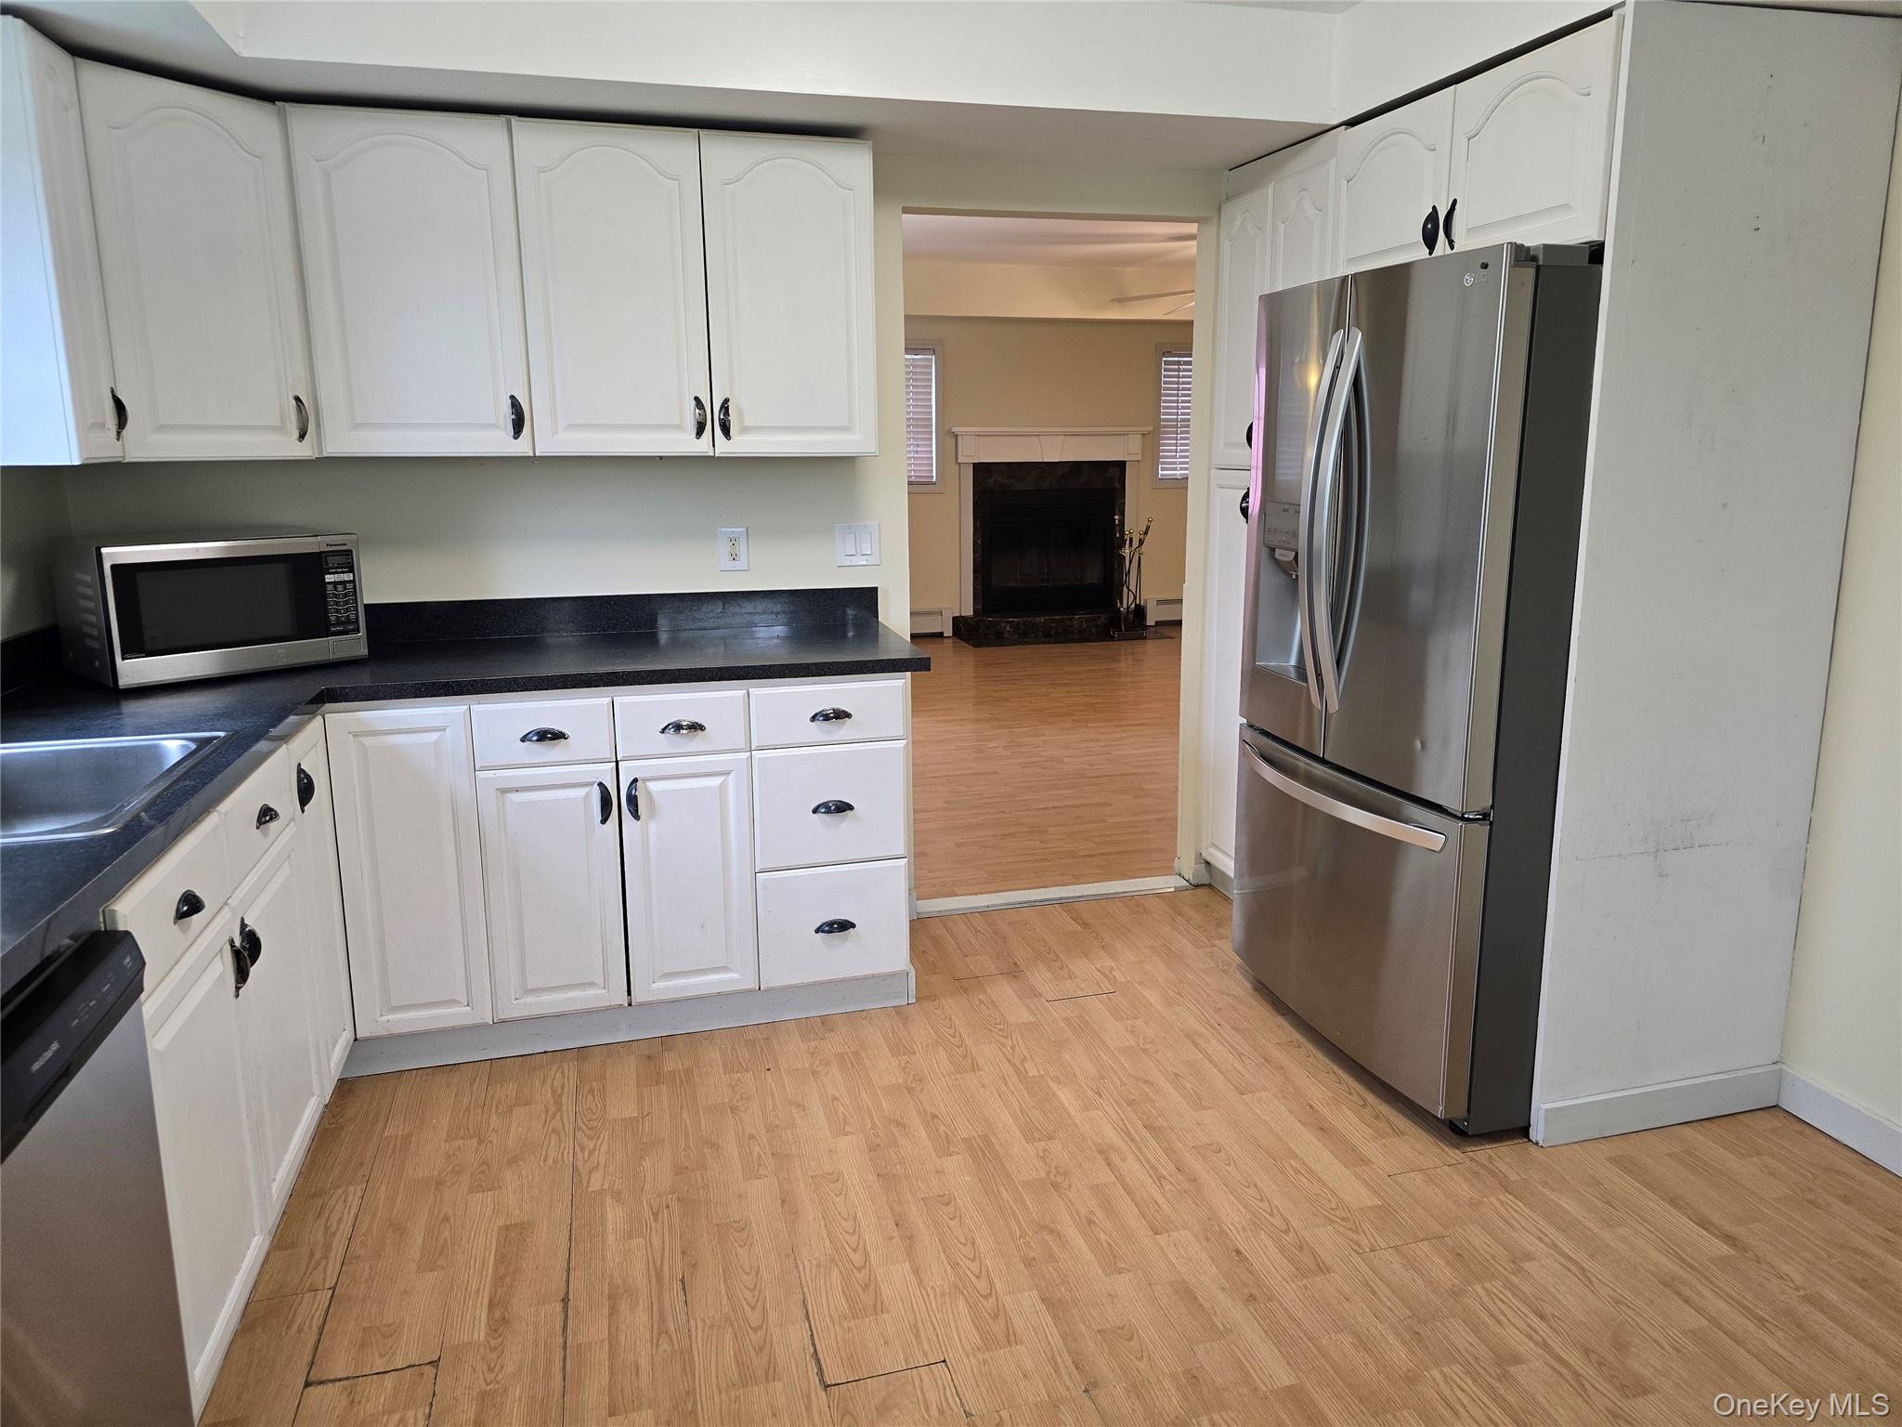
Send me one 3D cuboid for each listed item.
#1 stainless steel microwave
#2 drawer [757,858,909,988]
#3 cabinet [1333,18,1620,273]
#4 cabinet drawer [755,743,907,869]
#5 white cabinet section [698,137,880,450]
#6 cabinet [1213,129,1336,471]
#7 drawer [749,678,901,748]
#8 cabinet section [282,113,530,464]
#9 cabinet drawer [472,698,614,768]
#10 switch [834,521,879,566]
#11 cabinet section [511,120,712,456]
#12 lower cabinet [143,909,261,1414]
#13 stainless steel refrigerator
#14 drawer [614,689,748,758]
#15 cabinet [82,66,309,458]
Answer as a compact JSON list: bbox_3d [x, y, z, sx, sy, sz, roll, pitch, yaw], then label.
[{"bbox_3d":[-1.684,-0.251,2.888,0.355,0.300,0.531,9,15,39],"label":"stainless steel microwave"},{"bbox_3d":[-0.338,0.476,3.285,0.372,0.296,0.450,-4,12,-15],"label":"drawer"},{"bbox_3d":[1.312,-1.139,2.732,0.540,0.390,0.870,-4,12,-15],"label":"cabinet"},{"bbox_3d":[-0.340,0.183,3.226,0.372,0.297,0.450,-4,12,-15],"label":"cabinet drawer"},{"bbox_3d":[-0.425,-1.018,3.175,0.404,0.733,0.327,-4,11,-16],"label":"white cabinet section"},{"bbox_3d":[1.111,-1.096,3.483,0.540,0.810,0.600,-4,12,-15],"label":"cabinet"},{"bbox_3d":[-0.342,-0.032,3.183,0.372,0.143,0.450,-4,12,-15],"label":"drawer"},{"bbox_3d":[-1.226,-0.968,2.951,0.450,0.733,0.327,-4,11,-16],"label":"cabinet section"},{"bbox_3d":[-0.962,0.007,3.015,0.302,0.143,0.450,-4,12,-15],"label":"cabinet drawer"},{"bbox_3d":[-0.264,-0.482,3.609,0.120,0.120,0.015,-4,12,-15],"label":"switch"},{"bbox_3d":[-0.814,-0.993,3.066,0.407,0.733,0.327,-4,11,-16],"label":"cabinet section"},{"bbox_3d":[-1.295,0.636,1.754,0.500,0.596,0.380,-4,12,-15],"label":"lower cabinet"},{"bbox_3d":[1.211,-0.097,2.924,0.800,1.765,0.910,-4,12,-15],"label":"stainless steel refrigerator"},{"bbox_3d":[-0.668,-0.012,3.095,0.301,0.143,0.450,-4,12,-15],"label":"drawer"},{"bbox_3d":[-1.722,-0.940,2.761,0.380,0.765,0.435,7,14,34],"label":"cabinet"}]

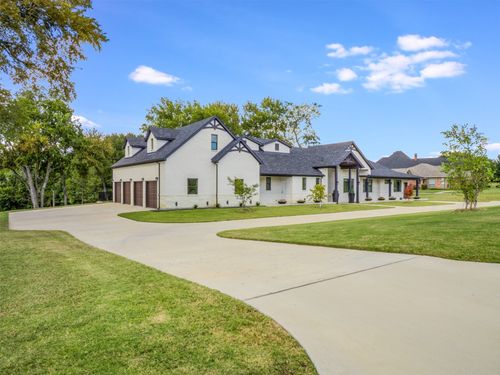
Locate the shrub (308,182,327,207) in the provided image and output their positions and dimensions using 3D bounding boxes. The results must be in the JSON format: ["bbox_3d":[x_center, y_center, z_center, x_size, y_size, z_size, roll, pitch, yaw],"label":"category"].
[{"bbox_3d":[7.159,0.763,36.489,1.900,2.450,1.900,0,0,0],"label":"shrub"}]

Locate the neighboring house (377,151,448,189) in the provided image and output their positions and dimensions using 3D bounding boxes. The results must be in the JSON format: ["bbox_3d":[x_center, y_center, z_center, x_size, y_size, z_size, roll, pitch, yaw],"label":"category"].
[{"bbox_3d":[39.621,-4.222,82.960,19.500,9.200,14.000,0,1,-6],"label":"neighboring house"}]

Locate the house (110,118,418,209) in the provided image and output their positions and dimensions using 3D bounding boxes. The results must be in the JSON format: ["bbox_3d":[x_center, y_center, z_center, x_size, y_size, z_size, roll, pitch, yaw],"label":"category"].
[{"bbox_3d":[4.825,-2.673,48.577,42.400,9.000,16.200,0,1,-37],"label":"house"}]

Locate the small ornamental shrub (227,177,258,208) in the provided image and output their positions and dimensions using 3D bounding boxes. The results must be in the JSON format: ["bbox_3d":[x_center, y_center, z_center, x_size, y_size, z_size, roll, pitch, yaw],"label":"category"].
[{"bbox_3d":[-0.682,0.476,33.787,3.000,3.100,2.800,0,0,0],"label":"small ornamental shrub"}]

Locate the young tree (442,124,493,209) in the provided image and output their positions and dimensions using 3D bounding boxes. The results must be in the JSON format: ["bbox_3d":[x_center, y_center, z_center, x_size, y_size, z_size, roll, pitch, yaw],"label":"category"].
[{"bbox_3d":[14.115,-1.296,22.477,3.100,5.300,3.000,0,0,0],"label":"young tree"}]

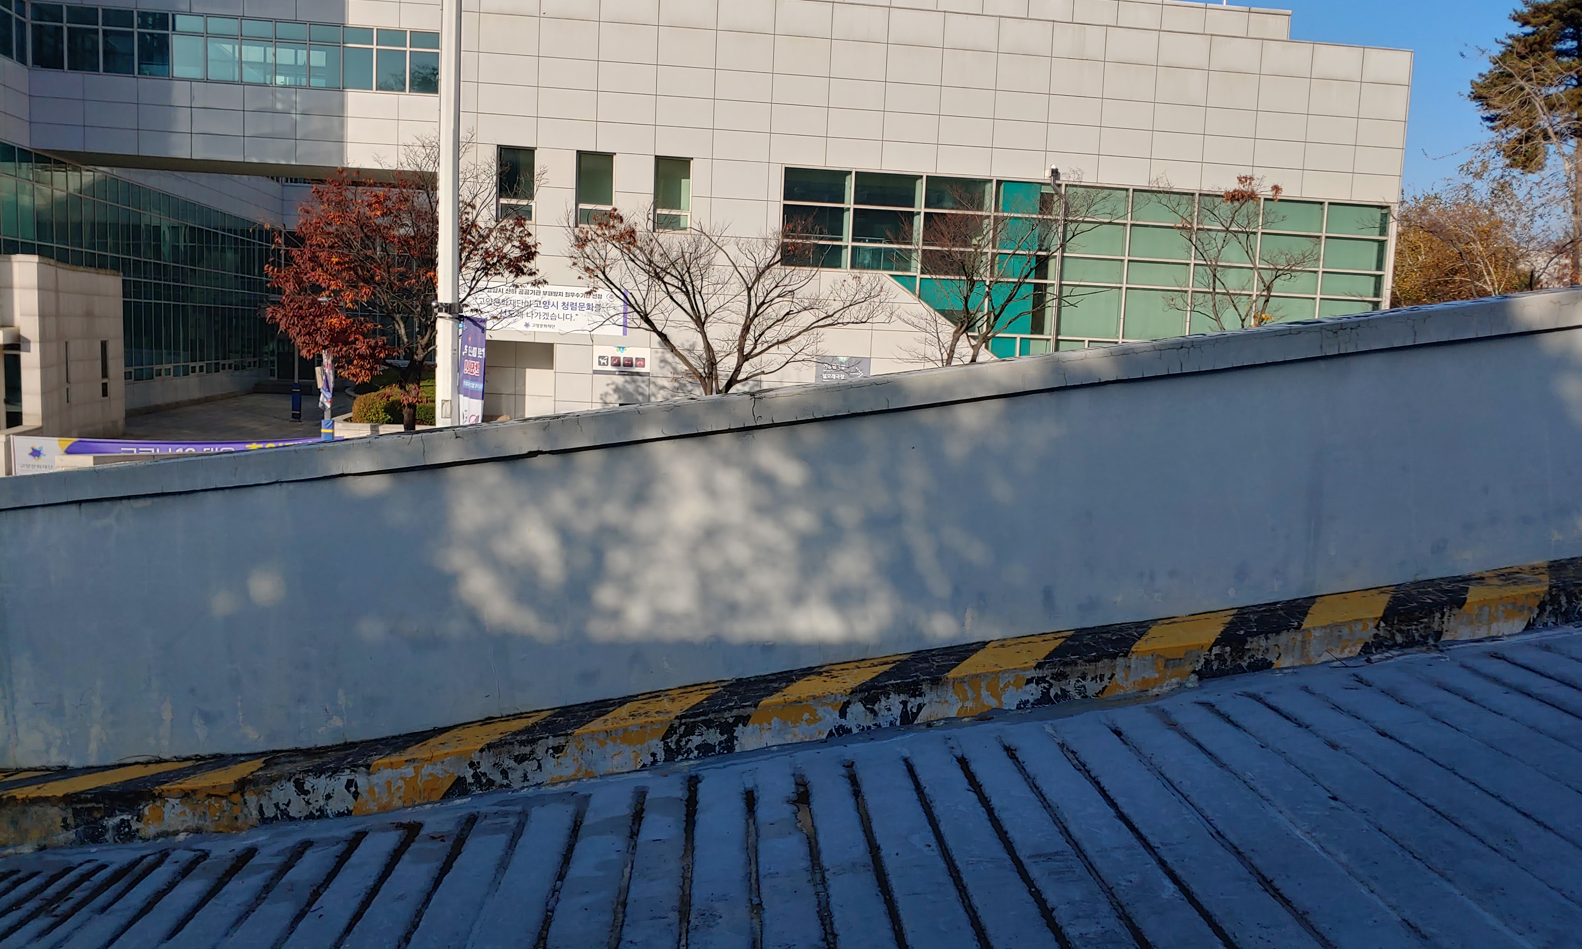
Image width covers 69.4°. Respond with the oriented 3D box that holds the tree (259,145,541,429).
[{"bbox_3d":[-6.929,-3.225,20.313,4.640,5.450,4.270,1,5,-19],"label":"tree"}]

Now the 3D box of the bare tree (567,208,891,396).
[{"bbox_3d":[-1.211,-2.610,21.109,5.960,4.550,5.060,2,5,-4],"label":"bare tree"}]

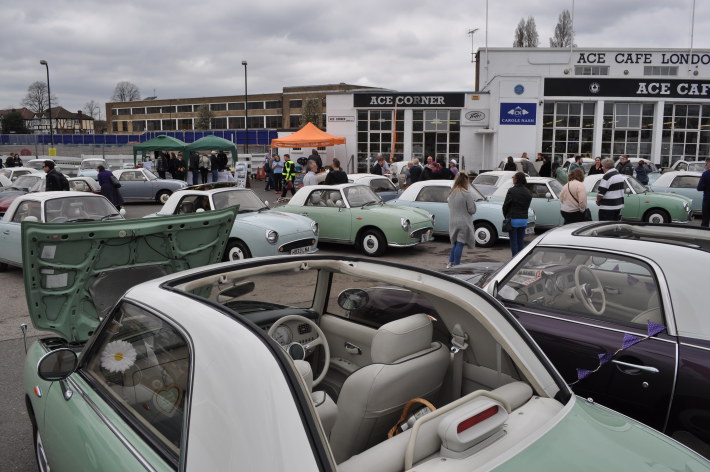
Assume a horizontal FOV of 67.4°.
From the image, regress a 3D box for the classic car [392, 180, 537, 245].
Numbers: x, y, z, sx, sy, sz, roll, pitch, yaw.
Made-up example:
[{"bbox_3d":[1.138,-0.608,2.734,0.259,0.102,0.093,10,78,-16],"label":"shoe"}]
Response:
[{"bbox_3d":[2.280,-0.623,12.557,3.740,1.365,1.630,7,11,36],"label":"classic car"}]

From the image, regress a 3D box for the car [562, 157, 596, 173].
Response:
[{"bbox_3d":[10.122,-2.798,23.814,1.630,1.365,3.740,1,9,7],"label":"car"}]

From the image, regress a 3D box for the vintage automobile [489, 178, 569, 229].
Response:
[{"bbox_3d":[4.720,-0.795,13.644,3.740,1.365,1.630,6,11,32],"label":"vintage automobile"}]

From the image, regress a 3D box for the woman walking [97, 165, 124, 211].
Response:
[{"bbox_3d":[-7.984,-1.524,17.373,0.750,1.520,0.520,1,9,6],"label":"woman walking"}]

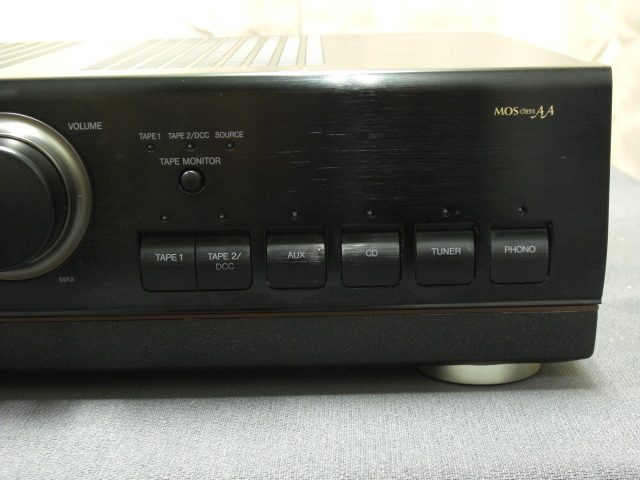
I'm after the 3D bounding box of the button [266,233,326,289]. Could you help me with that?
[{"bbox_3d":[-0.009,0.008,0.463,0.022,0.020,0.008,-1,13,0],"label":"button"}]

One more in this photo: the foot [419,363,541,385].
[{"bbox_3d":[0.069,0.048,0.514,0.053,0.013,0.053,-1,13,0],"label":"foot"}]

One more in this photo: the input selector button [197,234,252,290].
[{"bbox_3d":[-0.038,0.009,0.463,0.019,0.020,0.008,-1,13,0],"label":"input selector button"}]

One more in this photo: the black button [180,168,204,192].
[{"bbox_3d":[-0.049,-0.023,0.452,0.008,0.008,0.005,-1,13,0],"label":"black button"}]

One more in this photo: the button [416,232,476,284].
[{"bbox_3d":[0.049,0.007,0.463,0.021,0.019,0.008,-1,13,0],"label":"button"}]

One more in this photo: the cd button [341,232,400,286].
[{"bbox_3d":[0.020,0.008,0.463,0.022,0.019,0.008,-1,13,0],"label":"cd button"}]

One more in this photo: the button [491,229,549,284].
[{"bbox_3d":[0.078,0.006,0.464,0.021,0.020,0.008,-1,13,0],"label":"button"}]

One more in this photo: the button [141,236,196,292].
[{"bbox_3d":[-0.059,0.009,0.463,0.020,0.019,0.008,-1,13,0],"label":"button"}]

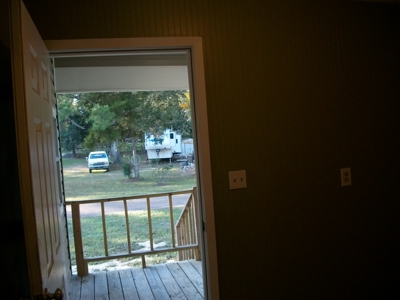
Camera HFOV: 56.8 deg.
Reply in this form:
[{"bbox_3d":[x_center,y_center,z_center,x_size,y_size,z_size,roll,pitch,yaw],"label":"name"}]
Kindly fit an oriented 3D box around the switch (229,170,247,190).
[{"bbox_3d":[0.240,0.188,2.355,0.116,0.115,0.018,-4,2,-10],"label":"switch"}]

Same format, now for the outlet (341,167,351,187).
[{"bbox_3d":[0.978,0.180,2.470,0.070,0.115,0.010,-4,2,-10],"label":"outlet"}]

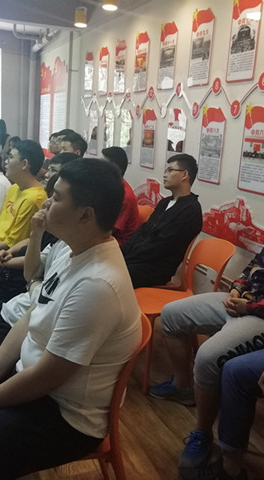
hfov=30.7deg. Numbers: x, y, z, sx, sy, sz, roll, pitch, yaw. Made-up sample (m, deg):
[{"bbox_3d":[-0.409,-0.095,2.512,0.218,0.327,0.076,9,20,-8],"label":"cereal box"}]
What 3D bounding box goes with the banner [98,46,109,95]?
[{"bbox_3d":[-0.356,-2.054,5.848,0.030,0.570,0.310,-2,14,-23],"label":"banner"}]

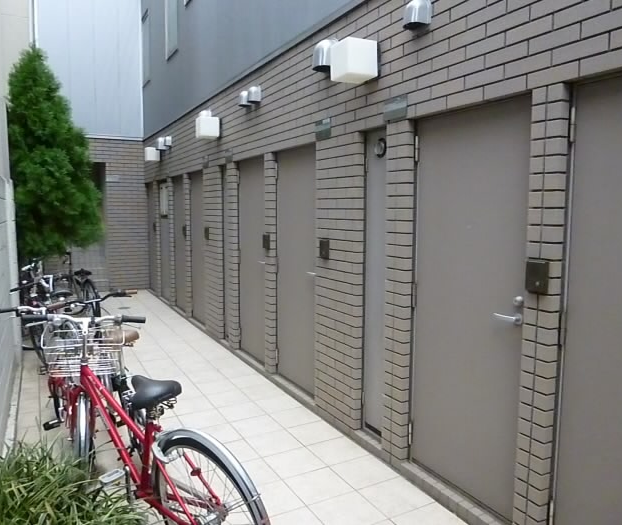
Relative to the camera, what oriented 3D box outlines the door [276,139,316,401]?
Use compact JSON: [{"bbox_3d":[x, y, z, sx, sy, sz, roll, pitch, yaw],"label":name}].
[{"bbox_3d":[-0.070,0.069,4.188,0.055,1.970,0.805,-3,6,-29],"label":"door"}]

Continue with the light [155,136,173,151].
[{"bbox_3d":[-2.254,-1.800,7.633,0.145,0.190,0.180,-3,7,-29],"label":"light"}]

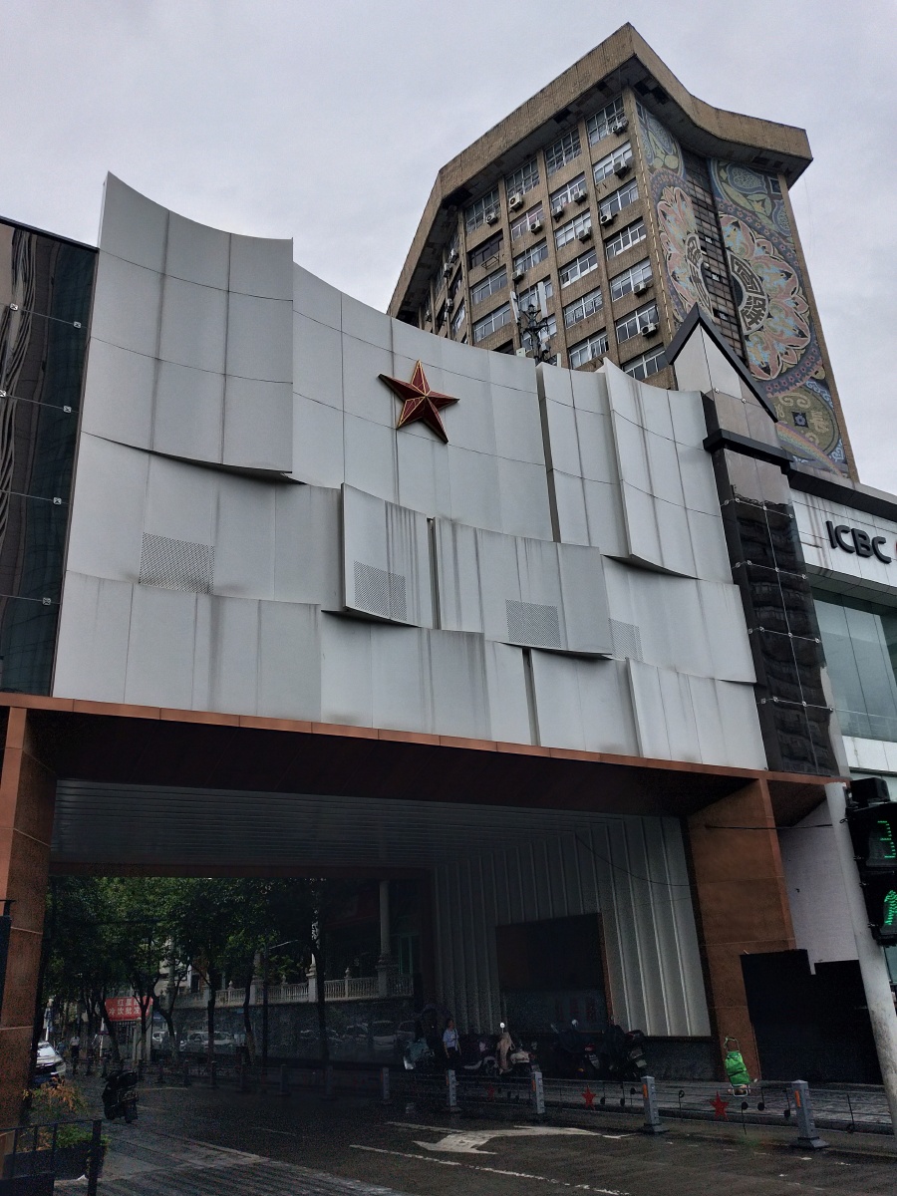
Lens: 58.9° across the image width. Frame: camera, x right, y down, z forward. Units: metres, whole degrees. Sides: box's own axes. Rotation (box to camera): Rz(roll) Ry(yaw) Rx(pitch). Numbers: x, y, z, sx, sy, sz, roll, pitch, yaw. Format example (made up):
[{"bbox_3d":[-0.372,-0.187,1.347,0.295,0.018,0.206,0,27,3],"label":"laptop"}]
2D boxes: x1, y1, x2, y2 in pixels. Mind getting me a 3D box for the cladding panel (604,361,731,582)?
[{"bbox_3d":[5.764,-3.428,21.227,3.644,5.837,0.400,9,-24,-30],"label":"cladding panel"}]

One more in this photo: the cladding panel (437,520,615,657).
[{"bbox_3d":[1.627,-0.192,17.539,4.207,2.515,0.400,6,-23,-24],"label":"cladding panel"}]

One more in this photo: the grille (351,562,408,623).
[{"bbox_3d":[-1.341,-0.119,15.746,1.233,0.949,0.050,13,-27,-37],"label":"grille"}]

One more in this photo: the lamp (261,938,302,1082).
[{"bbox_3d":[-5.821,14.562,28.348,1.358,4.746,0.291,-3,-21,0],"label":"lamp"}]

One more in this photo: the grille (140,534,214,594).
[{"bbox_3d":[-4.783,-0.596,14.107,1.266,1.044,0.050,8,-24,-28],"label":"grille"}]

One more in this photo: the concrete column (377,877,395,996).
[{"bbox_3d":[-2.618,13.788,32.895,0.601,4.936,0.601,-17,-25,31],"label":"concrete column"}]

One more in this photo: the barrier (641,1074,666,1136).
[{"bbox_3d":[3.299,8.237,12.945,0.330,0.778,0.330,7,-23,-25],"label":"barrier"}]

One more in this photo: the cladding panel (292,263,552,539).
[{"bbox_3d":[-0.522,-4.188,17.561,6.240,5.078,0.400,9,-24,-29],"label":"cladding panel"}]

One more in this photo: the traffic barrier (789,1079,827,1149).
[{"bbox_3d":[4.795,6.943,10.734,0.330,0.778,0.330,7,-23,-25],"label":"traffic barrier"}]

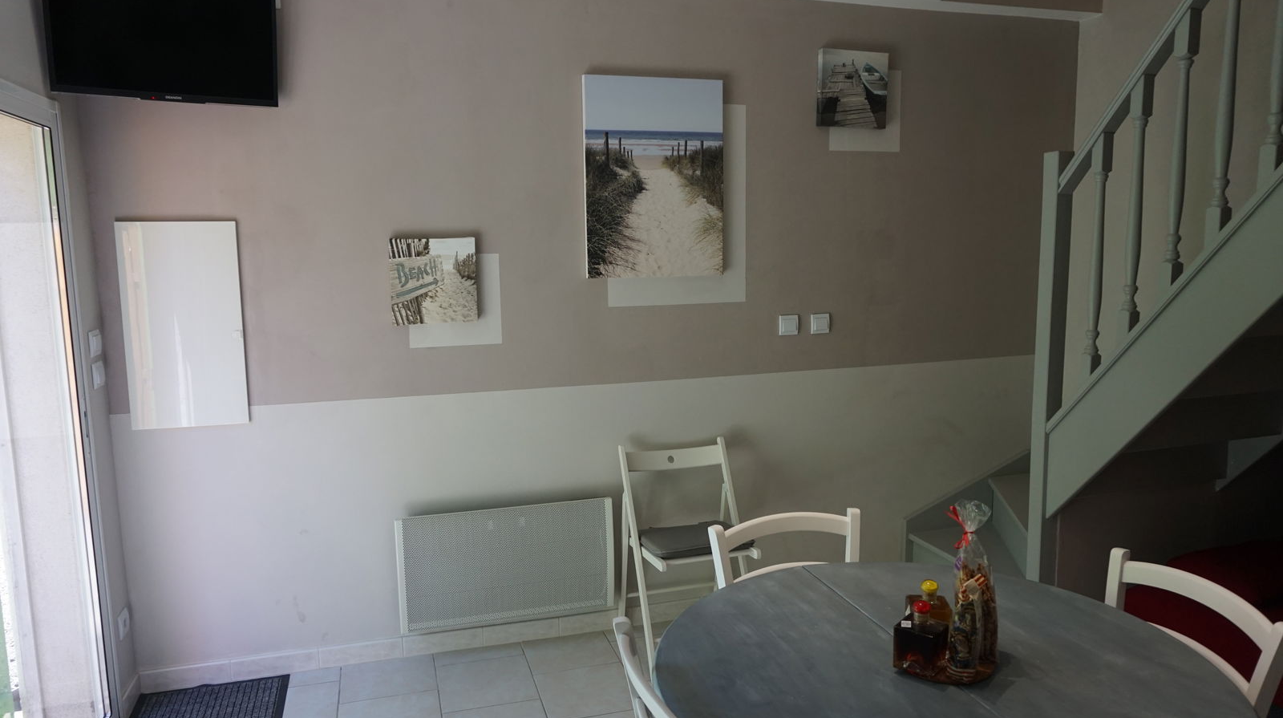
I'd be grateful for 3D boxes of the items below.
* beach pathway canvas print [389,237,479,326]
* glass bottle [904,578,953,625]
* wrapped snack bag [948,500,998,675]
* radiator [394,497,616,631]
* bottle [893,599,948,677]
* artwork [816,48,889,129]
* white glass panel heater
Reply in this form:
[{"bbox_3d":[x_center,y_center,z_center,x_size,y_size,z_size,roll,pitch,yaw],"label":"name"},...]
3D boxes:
[{"bbox_3d":[-0.747,-0.281,3.086,0.299,0.305,0.040,-3,8,-16],"label":"beach pathway canvas print"},{"bbox_3d":[0.569,0.496,1.694,0.074,0.130,0.074,0,8,7],"label":"glass bottle"},{"bbox_3d":[0.619,0.419,1.590,0.088,0.310,0.072,1,8,14],"label":"wrapped snack bag"},{"bbox_3d":[-0.510,0.772,3.267,0.805,0.434,0.090,-3,8,-16],"label":"radiator"},{"bbox_3d":[0.525,0.510,1.600,0.076,0.130,0.073,5,9,36],"label":"bottle"},{"bbox_3d":[0.857,-1.086,3.468,0.299,0.301,0.040,-3,8,-16],"label":"artwork"},{"bbox_3d":[-1.530,-0.113,2.870,0.358,0.685,0.040,-3,8,-16],"label":"white glass panel heater"}]

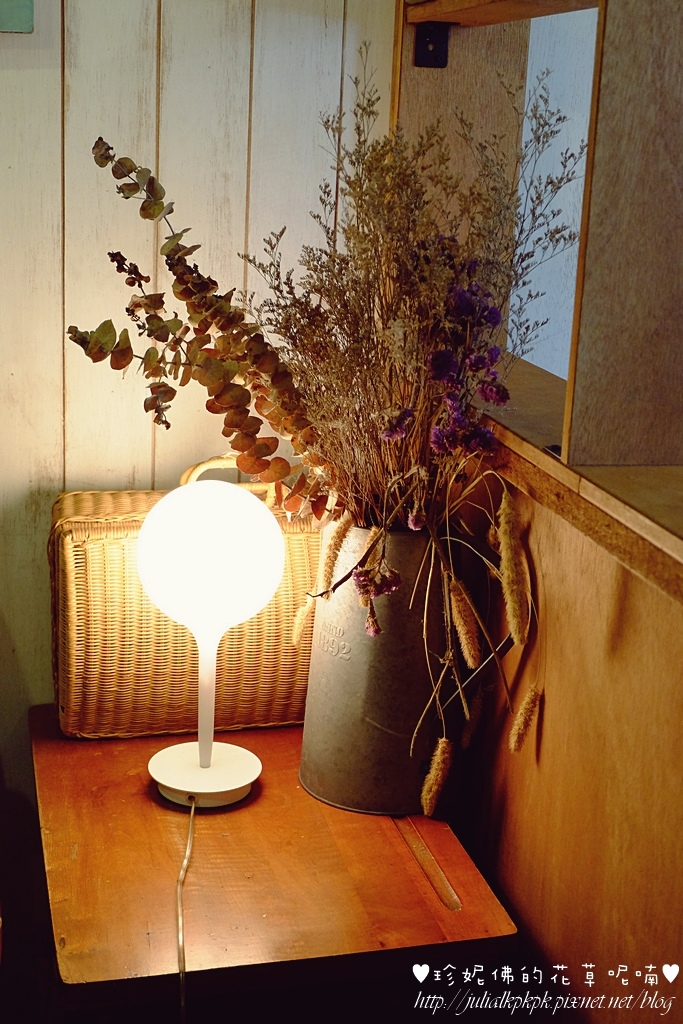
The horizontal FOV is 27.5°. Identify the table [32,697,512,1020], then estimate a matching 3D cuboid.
[{"bbox_3d":[-0.120,0.629,1.494,0.386,0.700,0.568,-1,15,-15],"label":"table"}]

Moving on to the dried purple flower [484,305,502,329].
[{"bbox_3d":[0.145,-0.186,1.330,0.018,0.023,0.018,4,15,6],"label":"dried purple flower"}]

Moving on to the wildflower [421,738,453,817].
[{"bbox_3d":[0.091,0.256,1.343,0.018,0.080,0.018,8,13,-1],"label":"wildflower"}]

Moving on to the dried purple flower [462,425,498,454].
[{"bbox_3d":[0.134,-0.070,1.341,0.033,0.028,0.029,3,15,0],"label":"dried purple flower"}]

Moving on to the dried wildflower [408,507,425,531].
[{"bbox_3d":[0.071,0.007,1.312,0.015,0.021,0.015,3,15,0],"label":"dried wildflower"}]

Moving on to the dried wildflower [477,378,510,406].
[{"bbox_3d":[0.144,-0.113,1.320,0.032,0.026,0.026,4,15,6],"label":"dried wildflower"}]

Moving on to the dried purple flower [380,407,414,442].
[{"bbox_3d":[0.053,-0.083,1.310,0.032,0.031,0.027,3,15,2],"label":"dried purple flower"}]

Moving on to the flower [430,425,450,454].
[{"bbox_3d":[0.094,-0.069,1.320,0.021,0.028,0.021,4,15,4],"label":"flower"}]

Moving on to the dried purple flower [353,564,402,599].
[{"bbox_3d":[0.033,0.065,1.295,0.046,0.032,0.035,3,15,2],"label":"dried purple flower"}]

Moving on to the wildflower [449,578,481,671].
[{"bbox_3d":[0.118,0.106,1.335,0.021,0.092,0.020,-13,11,4],"label":"wildflower"}]

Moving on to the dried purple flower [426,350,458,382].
[{"bbox_3d":[0.095,-0.137,1.306,0.030,0.031,0.027,3,15,0],"label":"dried purple flower"}]

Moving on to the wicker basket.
[{"bbox_3d":[-0.133,0.080,1.545,0.370,0.293,0.119,-1,15,-15],"label":"wicker basket"}]

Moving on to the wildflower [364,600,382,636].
[{"bbox_3d":[0.030,0.099,1.294,0.017,0.036,0.017,3,15,0],"label":"wildflower"}]

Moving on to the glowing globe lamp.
[{"bbox_3d":[-0.128,0.122,1.348,0.140,0.311,0.140,3,15,0],"label":"glowing globe lamp"}]

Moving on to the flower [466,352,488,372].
[{"bbox_3d":[0.128,-0.141,1.314,0.021,0.019,0.019,3,15,0],"label":"flower"}]

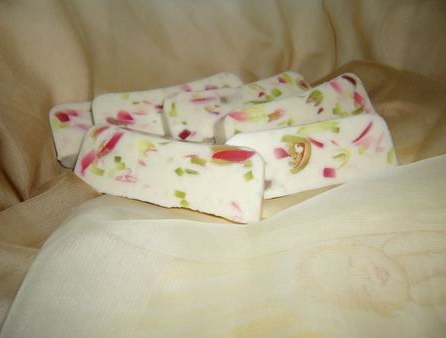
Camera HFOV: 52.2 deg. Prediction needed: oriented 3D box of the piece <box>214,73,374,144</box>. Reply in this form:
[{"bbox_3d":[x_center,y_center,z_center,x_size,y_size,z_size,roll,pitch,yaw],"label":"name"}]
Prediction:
[{"bbox_3d":[0.041,-0.028,0.262,0.096,0.036,0.018,-21,11,-18],"label":"piece"}]

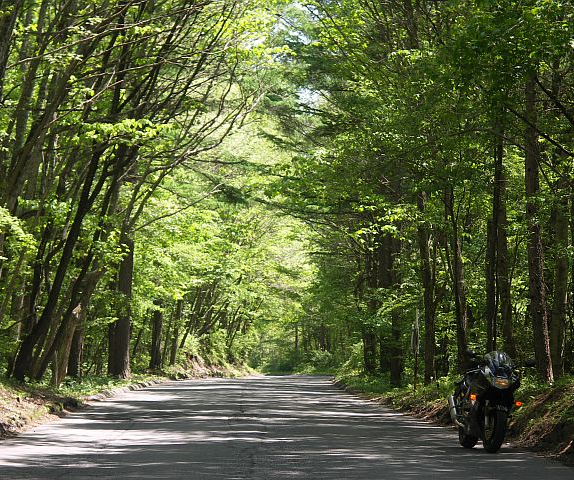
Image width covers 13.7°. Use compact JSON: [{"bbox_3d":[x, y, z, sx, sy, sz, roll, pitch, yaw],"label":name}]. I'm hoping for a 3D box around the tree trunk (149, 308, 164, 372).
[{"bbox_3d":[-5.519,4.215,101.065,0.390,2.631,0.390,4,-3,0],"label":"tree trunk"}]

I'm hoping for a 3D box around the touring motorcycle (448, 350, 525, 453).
[{"bbox_3d":[2.309,1.857,27.532,0.770,1.150,2.050,8,-4,-6],"label":"touring motorcycle"}]

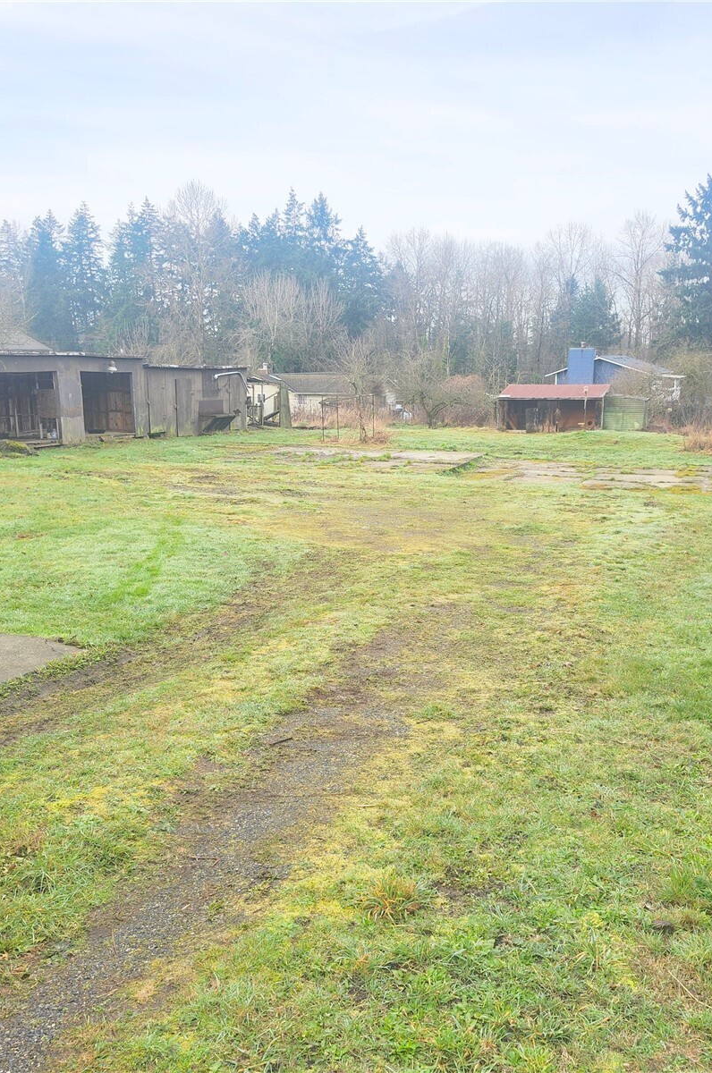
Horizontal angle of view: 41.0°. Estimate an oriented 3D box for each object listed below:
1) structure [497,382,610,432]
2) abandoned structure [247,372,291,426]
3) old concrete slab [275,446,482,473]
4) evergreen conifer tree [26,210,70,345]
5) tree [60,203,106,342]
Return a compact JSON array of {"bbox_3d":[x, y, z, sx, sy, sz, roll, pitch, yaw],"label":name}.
[{"bbox_3d":[8.635,-5.689,41.619,4.400,2.080,2.500,4,10,20],"label":"structure"},{"bbox_3d":[-3.517,-5.373,37.630,1.800,2.300,2.600,4,10,23],"label":"abandoned structure"},{"bbox_3d":[0.212,-1.900,22.286,5.400,0.150,5.000,3,10,18],"label":"old concrete slab"},{"bbox_3d":[-28.418,-21.175,87.760,4.200,17.088,4.200,0,9,0],"label":"evergreen conifer tree"},{"bbox_3d":[-25.128,-21.501,87.703,4.400,17.789,4.400,0,9,0],"label":"tree"}]

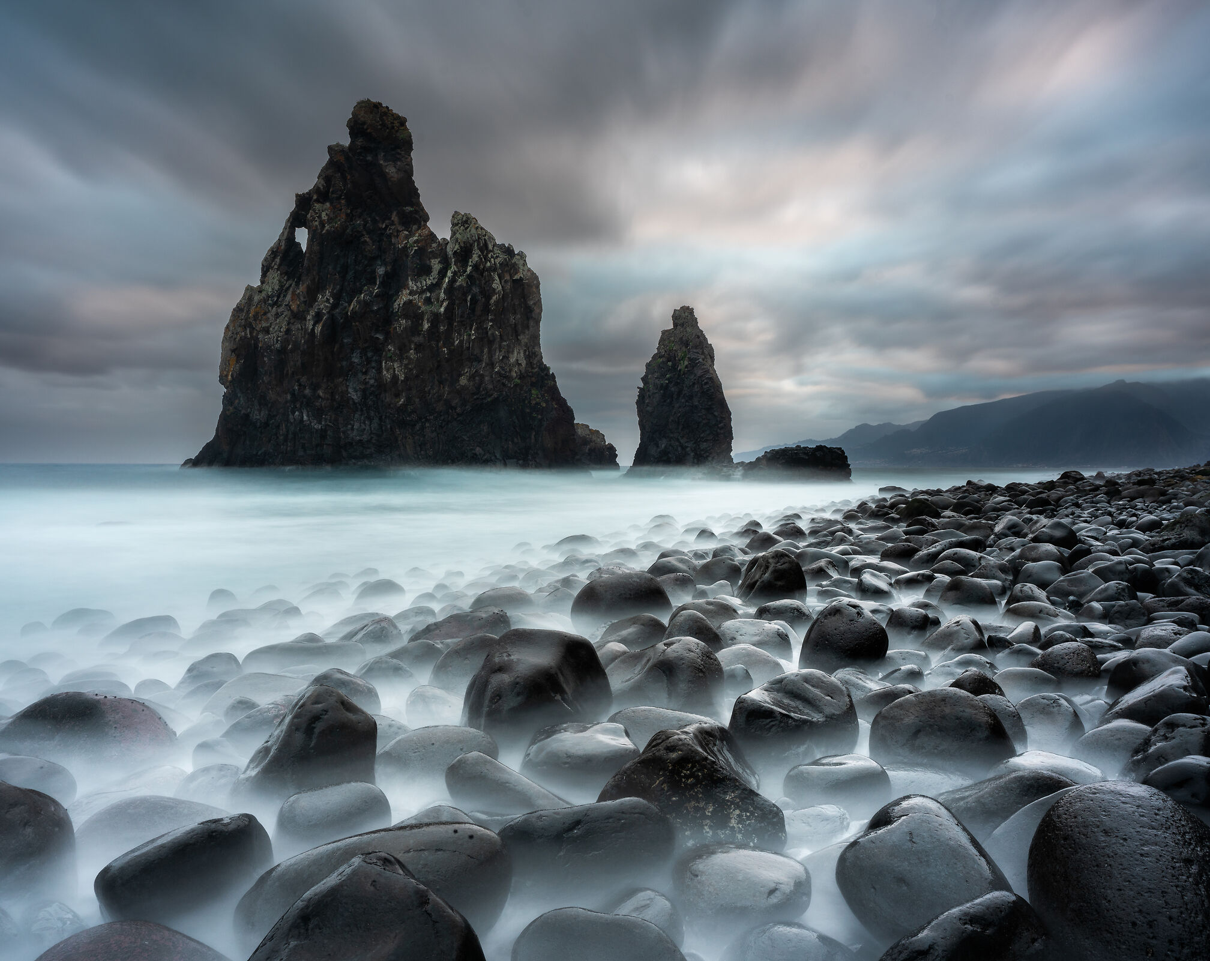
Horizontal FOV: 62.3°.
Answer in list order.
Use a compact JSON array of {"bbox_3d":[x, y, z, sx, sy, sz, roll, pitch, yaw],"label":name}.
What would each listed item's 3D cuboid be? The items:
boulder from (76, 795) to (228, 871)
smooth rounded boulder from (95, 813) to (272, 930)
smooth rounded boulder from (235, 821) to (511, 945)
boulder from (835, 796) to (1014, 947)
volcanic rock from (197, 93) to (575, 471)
[{"bbox_3d":[-1.492,1.177,3.327,0.492,0.233,0.369,0,1,0],"label":"boulder"},{"bbox_3d":[-1.229,1.139,2.921,0.574,0.305,0.373,0,1,25],"label":"smooth rounded boulder"},{"bbox_3d":[-0.629,0.996,2.720,0.740,0.320,0.500,0,1,-12],"label":"smooth rounded boulder"},{"bbox_3d":[0.844,1.041,2.667,0.464,0.385,0.394,0,1,-15],"label":"boulder"},{"bbox_3d":[-28.731,-25.374,130.000,49.000,48.000,30.000,0,1,-12],"label":"volcanic rock"}]

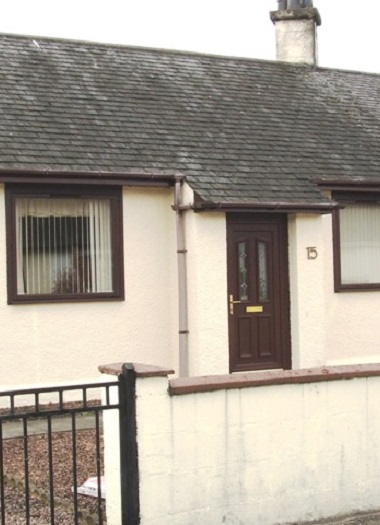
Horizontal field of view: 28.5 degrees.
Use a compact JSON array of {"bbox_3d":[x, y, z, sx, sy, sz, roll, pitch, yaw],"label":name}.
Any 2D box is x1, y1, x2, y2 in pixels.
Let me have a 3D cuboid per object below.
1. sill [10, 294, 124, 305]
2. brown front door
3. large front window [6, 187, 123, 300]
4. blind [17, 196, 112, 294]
[{"bbox_3d":[-1.520,0.467,9.288,1.480,0.074,0.140,-1,-1,-24],"label":"sill"},{"bbox_3d":[0.921,0.412,10.178,0.983,2.142,0.090,-1,-1,-24],"label":"brown front door"},{"bbox_3d":[-1.541,-0.220,9.332,1.487,1.456,0.120,-1,-1,-24],"label":"large front window"},{"bbox_3d":[-1.575,-0.216,9.464,1.270,1.222,0.090,-1,-1,-24],"label":"blind"}]

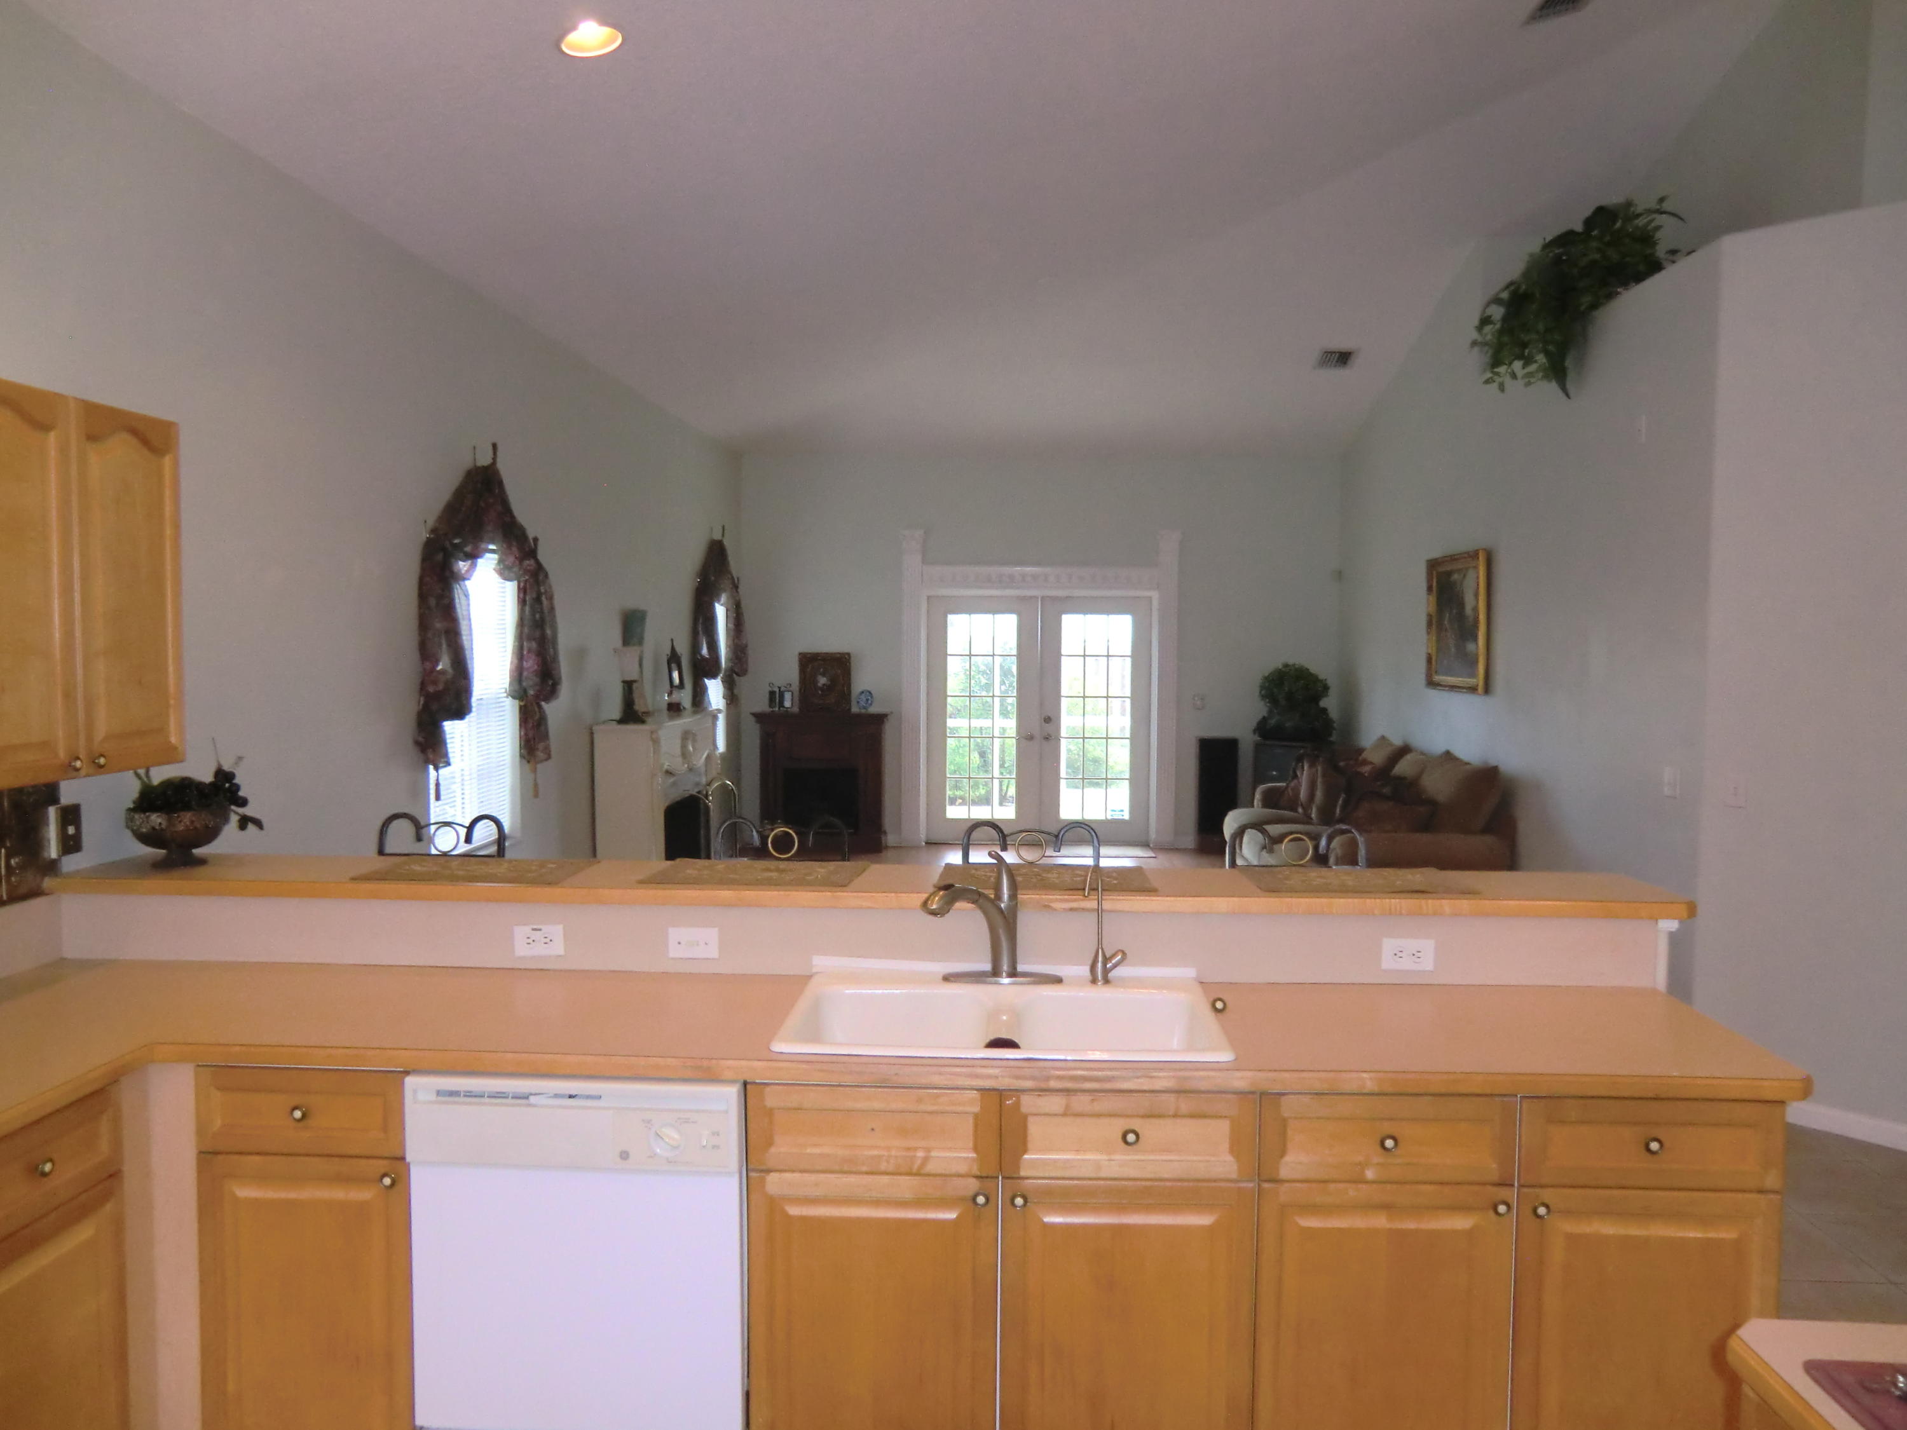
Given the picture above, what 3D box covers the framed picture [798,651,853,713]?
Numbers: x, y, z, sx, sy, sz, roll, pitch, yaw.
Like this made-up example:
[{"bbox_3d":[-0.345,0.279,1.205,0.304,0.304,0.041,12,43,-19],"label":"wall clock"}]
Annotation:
[{"bbox_3d":[-1.013,-0.251,10.346,0.415,0.460,0.070,1,4,3],"label":"framed picture"}]

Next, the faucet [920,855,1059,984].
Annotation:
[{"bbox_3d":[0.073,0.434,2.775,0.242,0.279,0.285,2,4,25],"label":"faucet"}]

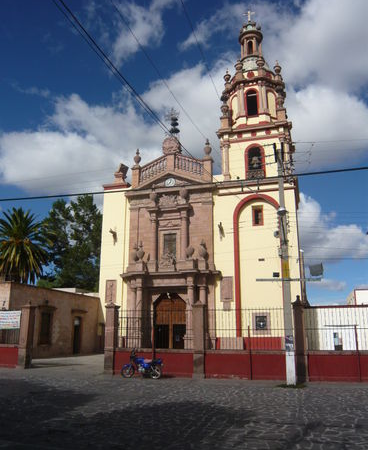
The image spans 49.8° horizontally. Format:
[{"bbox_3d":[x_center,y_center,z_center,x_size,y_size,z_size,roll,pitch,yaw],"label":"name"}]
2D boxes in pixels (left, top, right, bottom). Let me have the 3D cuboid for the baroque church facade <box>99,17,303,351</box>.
[{"bbox_3d":[1.411,-4.725,33.074,14.850,29.566,6.800,-4,-15,15],"label":"baroque church facade"}]

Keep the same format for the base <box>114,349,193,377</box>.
[{"bbox_3d":[-1.283,6.028,17.331,3.671,1.100,0.350,-4,-15,15],"label":"base"}]

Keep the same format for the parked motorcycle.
[{"bbox_3d":[-1.726,5.806,16.567,1.930,1.150,0.720,-4,-15,15],"label":"parked motorcycle"}]

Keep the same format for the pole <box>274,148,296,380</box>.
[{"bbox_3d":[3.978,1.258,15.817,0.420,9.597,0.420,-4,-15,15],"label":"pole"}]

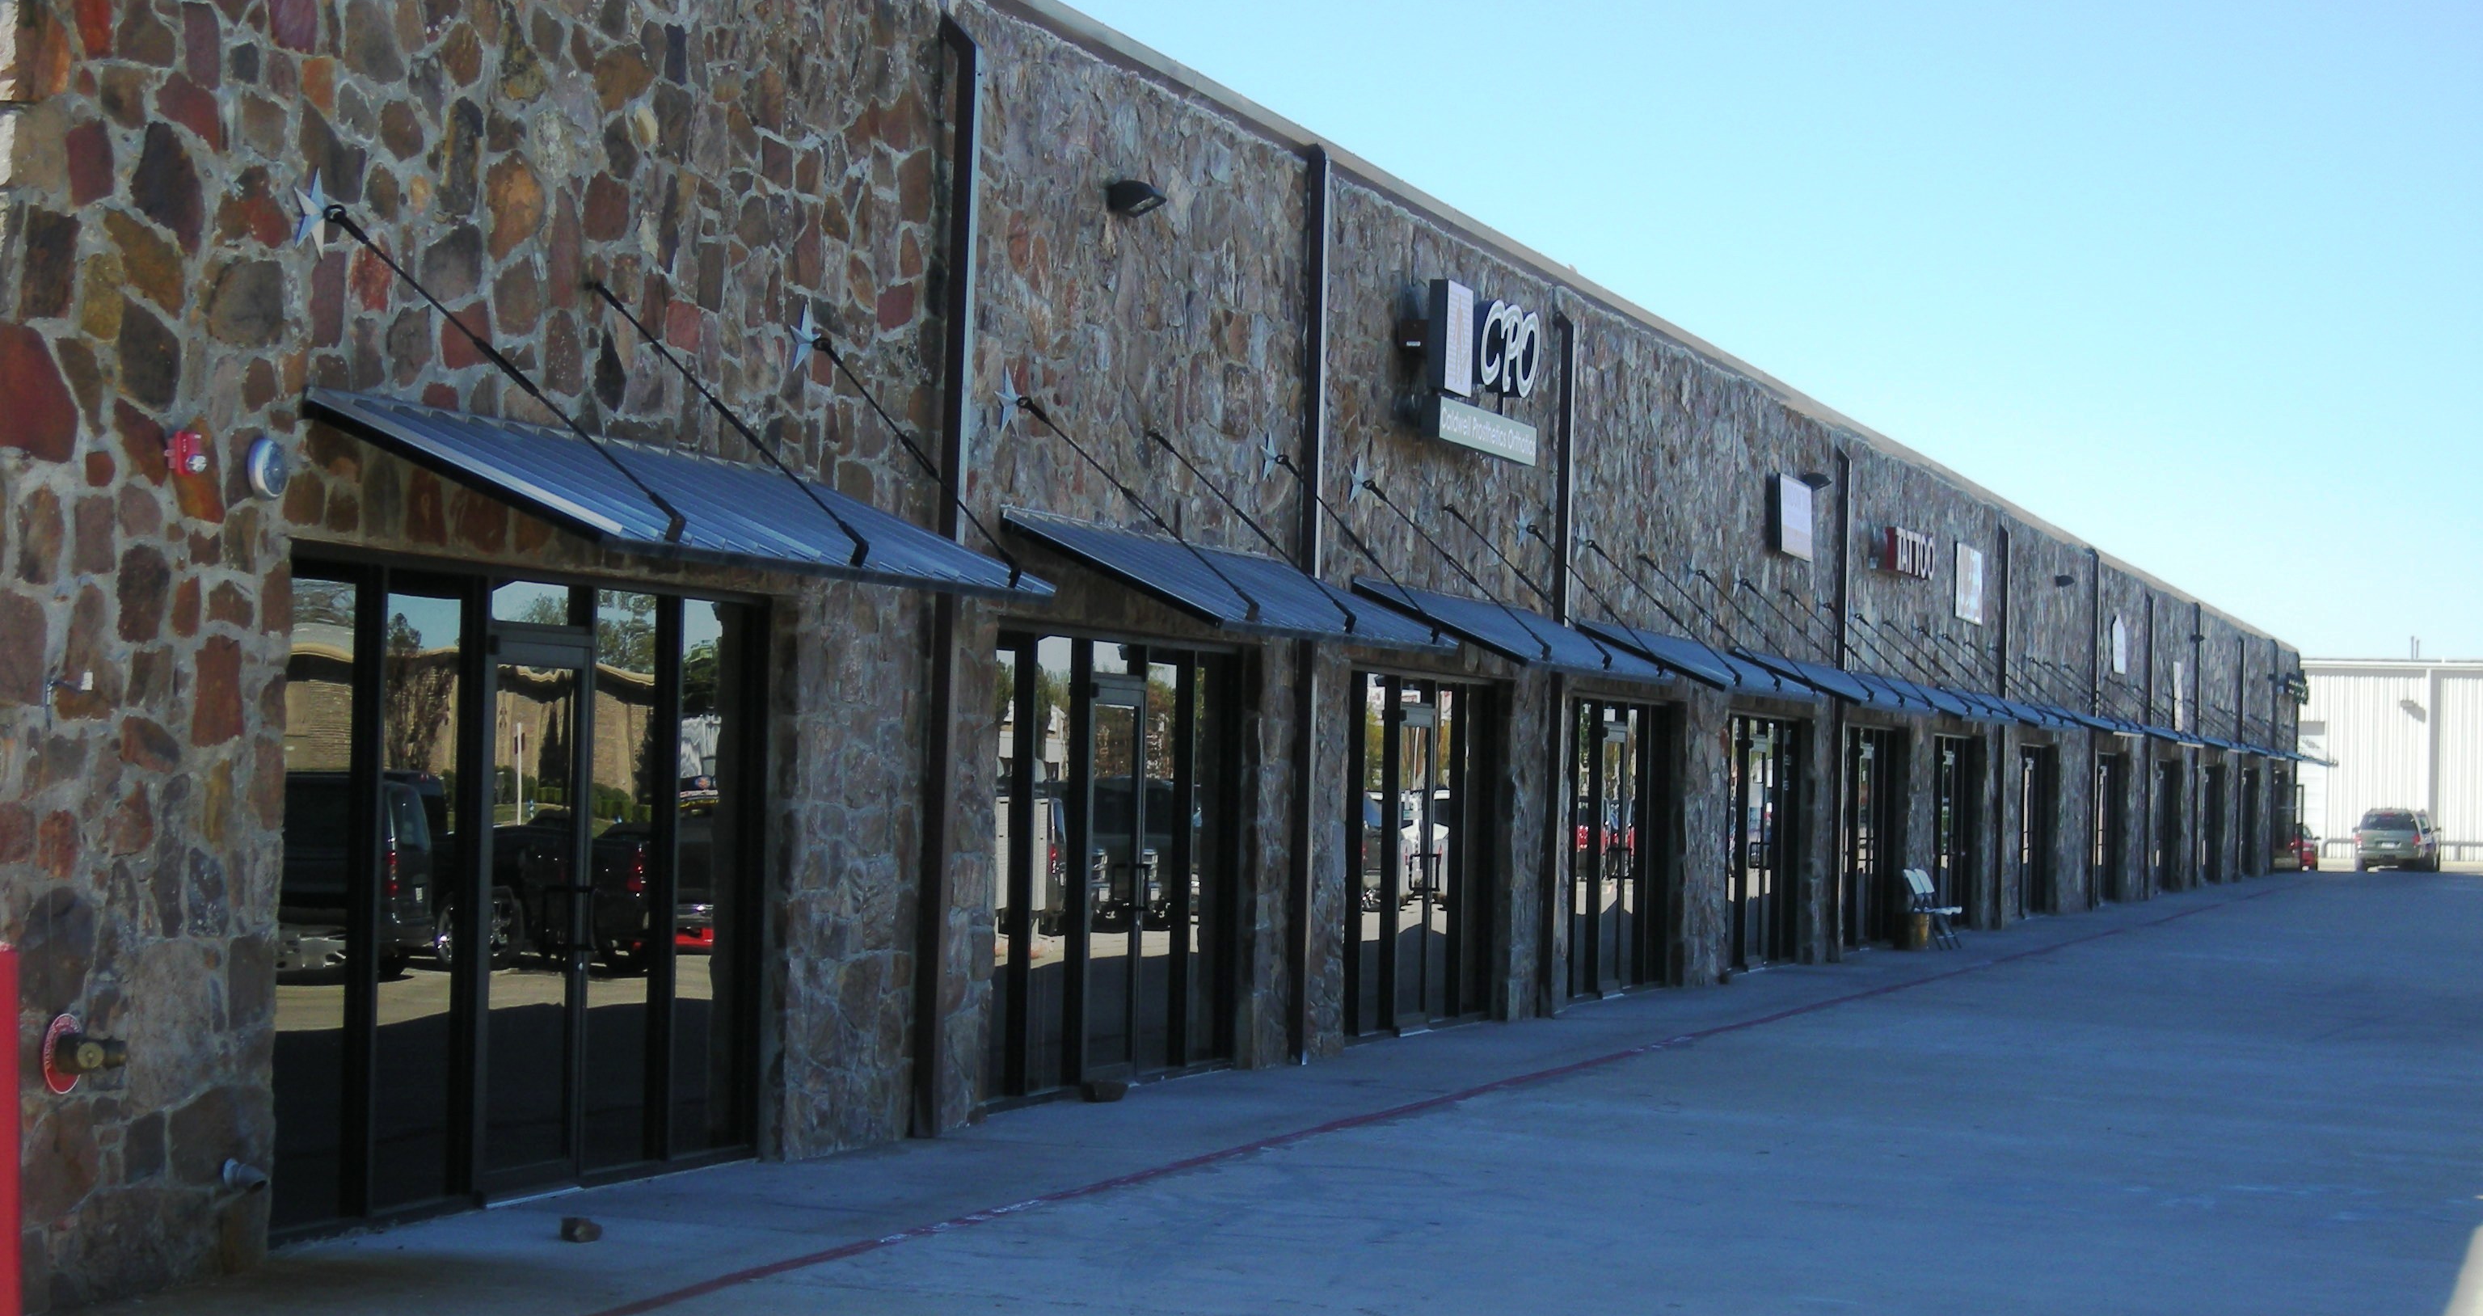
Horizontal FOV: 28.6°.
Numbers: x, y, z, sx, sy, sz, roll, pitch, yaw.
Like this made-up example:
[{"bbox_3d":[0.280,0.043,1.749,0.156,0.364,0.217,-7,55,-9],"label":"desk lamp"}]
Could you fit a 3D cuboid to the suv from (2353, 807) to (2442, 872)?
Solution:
[{"bbox_3d":[33.207,5.259,140.254,1.900,1.780,4.780,1,-2,19],"label":"suv"}]

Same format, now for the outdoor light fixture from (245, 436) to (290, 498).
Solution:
[{"bbox_3d":[-3.240,-0.627,16.151,0.110,0.210,0.210,1,-2,16],"label":"outdoor light fixture"}]

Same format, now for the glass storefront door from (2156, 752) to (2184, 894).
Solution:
[{"bbox_3d":[16.405,3.024,87.428,0.140,2.400,4.860,1,-1,16],"label":"glass storefront door"}]

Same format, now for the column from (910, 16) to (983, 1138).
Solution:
[{"bbox_3d":[-1.350,-0.385,22.343,0.150,5.144,0.110,1,-1,16],"label":"column"}]

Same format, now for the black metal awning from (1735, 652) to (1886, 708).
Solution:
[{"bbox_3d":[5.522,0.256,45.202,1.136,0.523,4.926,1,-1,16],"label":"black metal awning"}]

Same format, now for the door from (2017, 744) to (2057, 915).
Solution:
[{"bbox_3d":[10.917,2.407,67.618,0.120,2.407,4.600,1,-2,16],"label":"door"}]

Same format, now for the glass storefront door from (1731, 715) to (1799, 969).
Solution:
[{"bbox_3d":[4.785,1.712,45.664,0.140,2.400,4.860,1,-1,16],"label":"glass storefront door"}]

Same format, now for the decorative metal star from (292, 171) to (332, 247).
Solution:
[{"bbox_3d":[-3.082,-1.476,16.249,0.050,0.289,0.304,1,-1,16],"label":"decorative metal star"}]

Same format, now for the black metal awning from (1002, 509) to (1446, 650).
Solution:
[{"bbox_3d":[0.038,-0.366,25.972,1.110,0.535,5.000,1,-2,16],"label":"black metal awning"}]

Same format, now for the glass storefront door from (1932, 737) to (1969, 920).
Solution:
[{"bbox_3d":[8.463,2.127,58.883,0.140,2.400,4.860,1,-1,16],"label":"glass storefront door"}]

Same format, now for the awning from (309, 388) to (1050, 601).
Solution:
[{"bbox_3d":[-1.976,-0.578,18.793,1.100,0.525,5.000,1,-2,16],"label":"awning"}]

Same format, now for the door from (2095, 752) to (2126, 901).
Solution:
[{"bbox_3d":[13.577,2.705,77.265,0.140,2.400,4.860,1,-1,16],"label":"door"}]

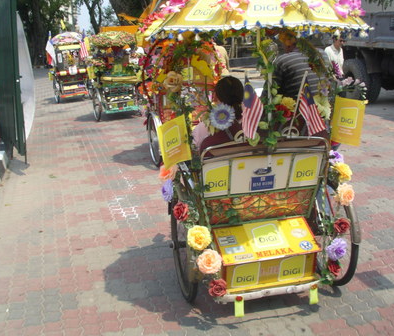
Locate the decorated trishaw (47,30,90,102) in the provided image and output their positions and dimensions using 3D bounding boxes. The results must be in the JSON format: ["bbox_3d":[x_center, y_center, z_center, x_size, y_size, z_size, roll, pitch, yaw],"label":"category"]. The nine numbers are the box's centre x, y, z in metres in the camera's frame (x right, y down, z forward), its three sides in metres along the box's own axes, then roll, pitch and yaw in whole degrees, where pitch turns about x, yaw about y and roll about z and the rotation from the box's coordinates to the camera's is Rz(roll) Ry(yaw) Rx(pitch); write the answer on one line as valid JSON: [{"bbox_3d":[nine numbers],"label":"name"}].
[{"bbox_3d":[-3.870,-3.000,14.500,1.200,1.950,1.850,-7,15,-24],"label":"decorated trishaw"}]

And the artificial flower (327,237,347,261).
[{"bbox_3d":[0.884,0.510,3.036,0.132,0.138,0.085,-5,15,-17],"label":"artificial flower"}]

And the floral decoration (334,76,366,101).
[{"bbox_3d":[1.000,-0.518,3.119,0.215,0.150,0.120,3,15,17],"label":"floral decoration"}]

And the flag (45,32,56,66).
[{"bbox_3d":[-4.221,-3.415,13.800,0.300,0.980,0.200,-7,15,-24],"label":"flag"}]

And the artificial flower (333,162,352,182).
[{"bbox_3d":[0.951,0.029,3.130,0.100,0.115,0.090,-7,15,-19],"label":"artificial flower"}]

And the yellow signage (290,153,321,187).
[{"bbox_3d":[0.690,0.013,3.043,0.205,0.210,0.020,-6,25,-16],"label":"yellow signage"}]

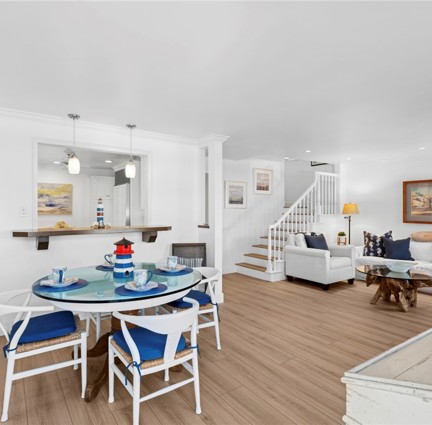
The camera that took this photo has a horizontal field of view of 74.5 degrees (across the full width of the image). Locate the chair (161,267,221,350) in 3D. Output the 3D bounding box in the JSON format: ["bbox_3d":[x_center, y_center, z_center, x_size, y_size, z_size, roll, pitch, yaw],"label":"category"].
[{"bbox_3d":[-0.275,0.955,2.814,0.540,0.760,0.560,0,1,-34],"label":"chair"}]

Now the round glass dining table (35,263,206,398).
[{"bbox_3d":[-0.774,0.915,2.390,1.310,0.750,1.310,0,0,-37],"label":"round glass dining table"}]

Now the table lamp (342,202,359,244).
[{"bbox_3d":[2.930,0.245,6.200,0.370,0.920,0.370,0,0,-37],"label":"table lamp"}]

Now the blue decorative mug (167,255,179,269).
[{"bbox_3d":[-0.433,0.501,2.780,0.092,0.100,0.125,0,1,-36],"label":"blue decorative mug"}]

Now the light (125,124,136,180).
[{"bbox_3d":[-1.082,-0.766,3.620,0.135,0.670,0.135,0,0,-37],"label":"light"}]

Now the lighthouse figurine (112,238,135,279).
[{"bbox_3d":[-0.770,0.377,2.390,0.175,0.330,0.175,0,0,-35],"label":"lighthouse figurine"}]

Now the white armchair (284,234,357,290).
[{"bbox_3d":[1.974,0.877,5.381,0.880,0.870,0.910,0,1,-39],"label":"white armchair"}]

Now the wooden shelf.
[{"bbox_3d":[-1.381,0.305,3.511,1.820,0.195,0.320,0,0,-37],"label":"wooden shelf"}]

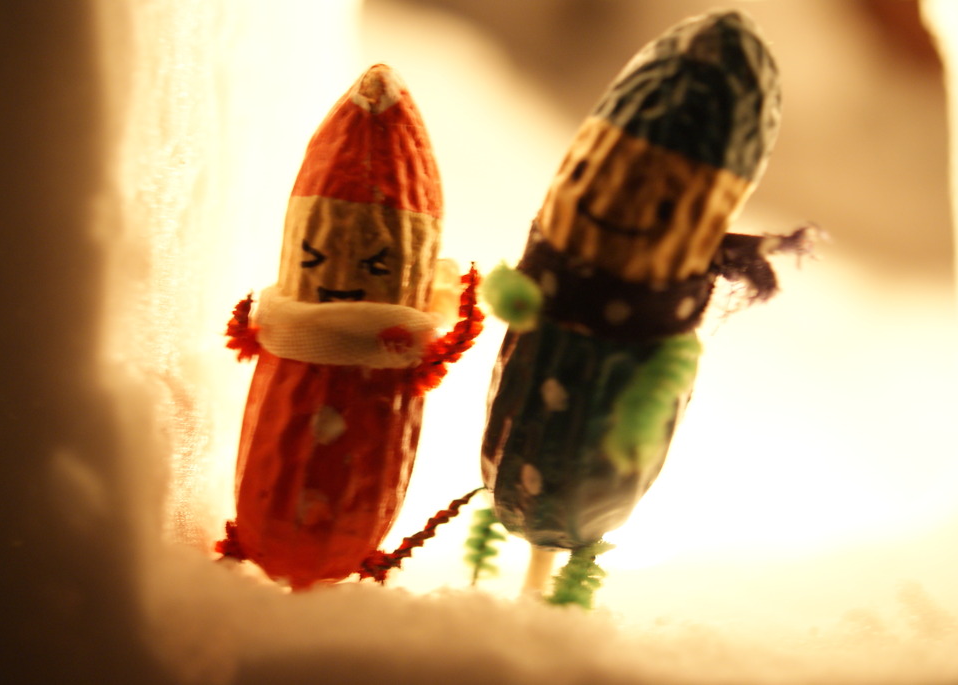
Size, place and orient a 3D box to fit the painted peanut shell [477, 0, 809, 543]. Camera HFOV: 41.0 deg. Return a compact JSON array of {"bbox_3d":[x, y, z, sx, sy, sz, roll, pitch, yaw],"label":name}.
[{"bbox_3d":[0.015,-0.006,0.122,0.026,0.055,0.021,23,12,18],"label":"painted peanut shell"}]

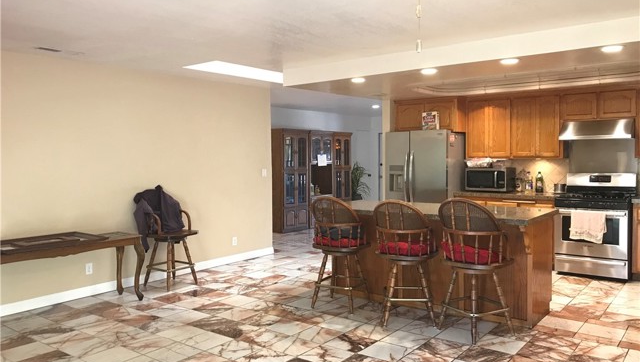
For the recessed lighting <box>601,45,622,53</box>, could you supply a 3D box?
[{"bbox_3d":[2.281,-1.029,4.044,0.165,0.040,0.165,1,3,38],"label":"recessed lighting"}]

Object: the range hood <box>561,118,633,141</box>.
[{"bbox_3d":[3.290,-0.600,6.111,0.755,0.232,0.500,1,3,37],"label":"range hood"}]

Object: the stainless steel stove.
[{"bbox_3d":[3.243,0.507,6.090,0.755,1.170,0.670,1,3,37],"label":"stainless steel stove"}]

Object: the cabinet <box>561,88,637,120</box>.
[{"bbox_3d":[3.341,-0.892,6.155,0.760,0.355,0.340,1,3,37],"label":"cabinet"}]

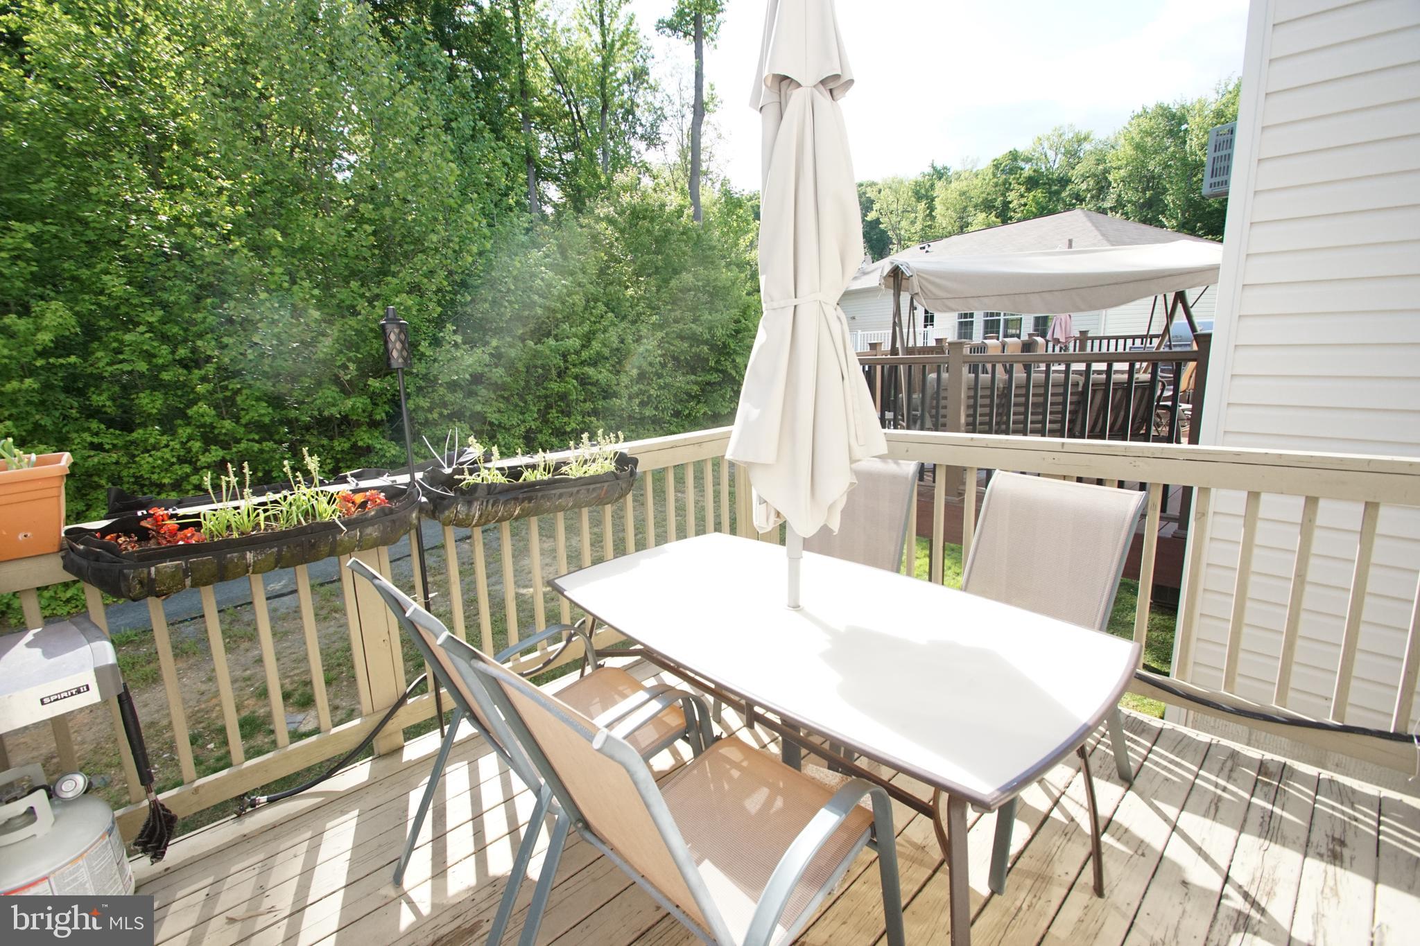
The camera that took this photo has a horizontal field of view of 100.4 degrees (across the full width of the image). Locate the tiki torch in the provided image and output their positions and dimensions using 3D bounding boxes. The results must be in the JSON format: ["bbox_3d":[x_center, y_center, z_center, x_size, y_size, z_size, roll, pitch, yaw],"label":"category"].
[{"bbox_3d":[-1.097,0.239,2.226,0.090,1.670,0.090,-7,11,-26],"label":"tiki torch"}]

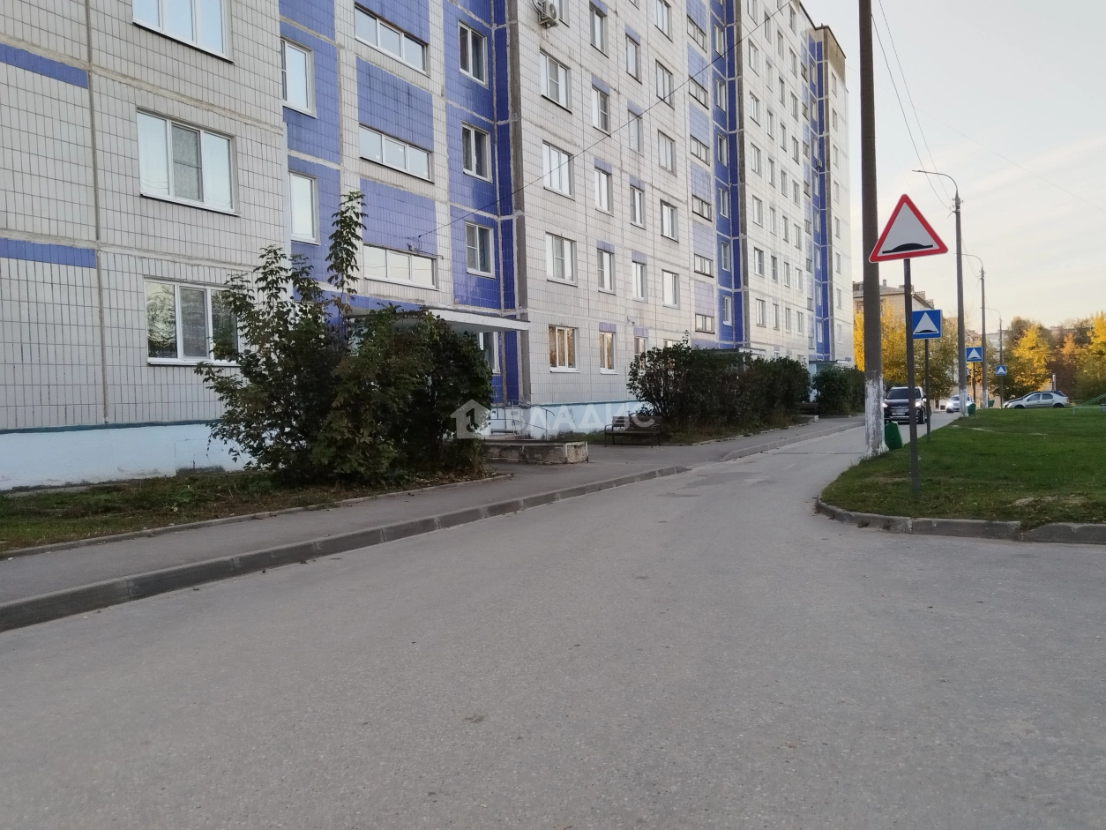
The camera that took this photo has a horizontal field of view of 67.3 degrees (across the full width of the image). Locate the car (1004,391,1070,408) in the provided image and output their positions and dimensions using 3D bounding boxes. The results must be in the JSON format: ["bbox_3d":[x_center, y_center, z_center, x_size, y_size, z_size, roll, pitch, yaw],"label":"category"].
[{"bbox_3d":[32.865,-0.864,56.500,4.350,1.460,1.700,-1,1,20],"label":"car"}]

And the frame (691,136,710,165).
[{"bbox_3d":[7.179,-13.034,41.098,0.180,0.794,2.774,-1,1,29],"label":"frame"}]

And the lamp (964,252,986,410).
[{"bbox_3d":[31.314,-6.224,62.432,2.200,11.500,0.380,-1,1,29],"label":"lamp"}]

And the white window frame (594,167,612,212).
[{"bbox_3d":[1.718,-7.893,29.480,0.180,1.477,1.417,-1,1,29],"label":"white window frame"}]

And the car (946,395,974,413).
[{"bbox_3d":[31.207,-0.843,63.500,1.750,1.450,4.300,-1,1,29],"label":"car"}]

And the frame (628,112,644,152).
[{"bbox_3d":[3.095,-10.836,32.059,0.180,1.407,1.377,-1,1,29],"label":"frame"}]

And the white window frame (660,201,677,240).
[{"bbox_3d":[4.800,-8.130,35.000,0.180,1.407,1.990,-1,1,29],"label":"white window frame"}]

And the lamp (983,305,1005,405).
[{"bbox_3d":[41.273,-5.382,78.000,1.900,9.500,0.350,-1,1,29],"label":"lamp"}]

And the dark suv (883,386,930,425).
[{"bbox_3d":[16.406,-0.451,38.429,1.870,1.690,4.650,-1,1,29],"label":"dark suv"}]

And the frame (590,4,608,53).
[{"bbox_3d":[1.529,-13.354,28.878,0.160,1.420,1.390,-1,1,29],"label":"frame"}]

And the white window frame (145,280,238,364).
[{"bbox_3d":[-6.324,-1.606,14.651,0.160,1.400,1.950,-1,1,29],"label":"white window frame"}]

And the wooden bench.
[{"bbox_3d":[2.129,0.446,22.187,1.520,0.800,0.600,-1,1,35],"label":"wooden bench"}]

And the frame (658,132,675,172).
[{"bbox_3d":[4.644,-10.786,34.303,0.160,1.420,1.880,-1,1,29],"label":"frame"}]

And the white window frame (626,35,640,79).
[{"bbox_3d":[3.004,-13.703,32.011,0.180,1.437,1.447,-1,1,29],"label":"white window frame"}]

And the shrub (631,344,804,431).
[{"bbox_3d":[6.608,-0.989,30.690,2.400,2.700,14.000,-1,1,29],"label":"shrub"}]

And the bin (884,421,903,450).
[{"bbox_3d":[6.602,0.398,16.100,0.380,0.580,0.380,-1,1,29],"label":"bin"}]

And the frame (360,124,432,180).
[{"bbox_3d":[-3.973,-6.524,20.896,0.180,0.764,2.824,-1,1,29],"label":"frame"}]

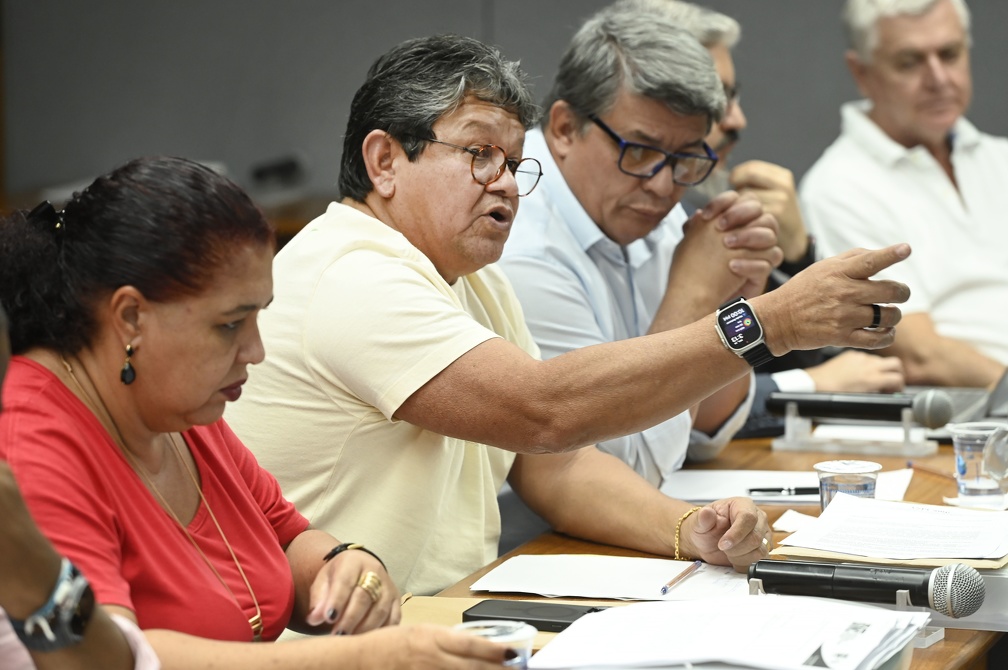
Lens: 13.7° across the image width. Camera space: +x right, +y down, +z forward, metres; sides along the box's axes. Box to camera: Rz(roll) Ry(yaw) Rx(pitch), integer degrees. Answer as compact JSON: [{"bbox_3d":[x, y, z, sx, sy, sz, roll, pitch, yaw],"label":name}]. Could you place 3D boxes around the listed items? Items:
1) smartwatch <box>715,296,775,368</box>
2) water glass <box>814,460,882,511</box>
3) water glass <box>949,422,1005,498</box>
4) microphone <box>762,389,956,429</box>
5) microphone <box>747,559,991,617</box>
[{"bbox_3d":[0.228,-0.001,4.010,0.044,0.067,0.056,-25,-19,-3],"label":"smartwatch"},{"bbox_3d":[0.373,0.181,4.551,0.075,0.077,0.075,0,8,0],"label":"water glass"},{"bbox_3d":[0.546,0.144,4.810,0.075,0.077,0.075,0,8,0],"label":"water glass"},{"bbox_3d":[0.436,0.087,5.123,0.229,0.053,0.053,2,9,15],"label":"microphone"},{"bbox_3d":[0.348,0.240,4.025,0.229,0.053,0.053,3,9,17],"label":"microphone"}]

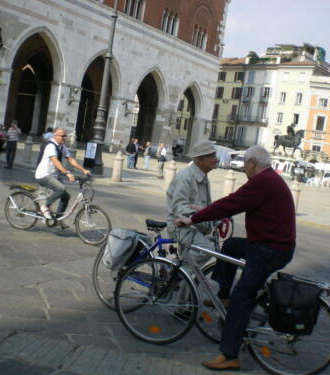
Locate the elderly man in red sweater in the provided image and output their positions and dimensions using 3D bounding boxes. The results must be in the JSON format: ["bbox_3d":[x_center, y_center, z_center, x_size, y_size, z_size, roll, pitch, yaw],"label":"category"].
[{"bbox_3d":[0.499,0.505,4.138,0.900,1.650,0.560,9,4,22],"label":"elderly man in red sweater"}]

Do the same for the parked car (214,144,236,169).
[{"bbox_3d":[5.561,-2.976,55.000,1.900,2.050,4.700,9,4,17],"label":"parked car"}]

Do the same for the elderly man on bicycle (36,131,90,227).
[{"bbox_3d":[-1.531,-0.134,8.200,0.800,1.500,0.570,9,4,21],"label":"elderly man on bicycle"}]

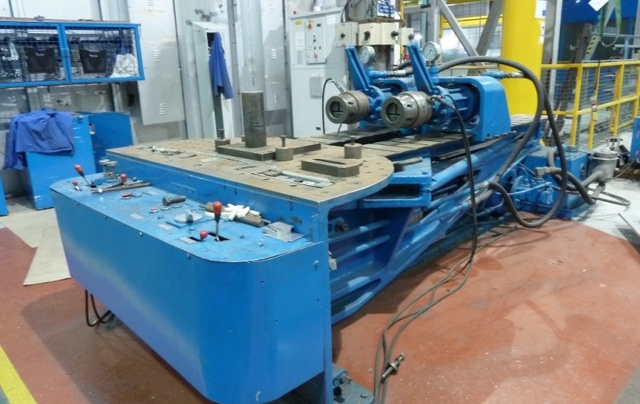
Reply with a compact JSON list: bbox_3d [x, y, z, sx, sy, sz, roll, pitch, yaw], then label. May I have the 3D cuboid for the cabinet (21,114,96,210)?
[{"bbox_3d":[-3.627,-0.576,6.426,0.800,1.200,0.440,-14,18,-41],"label":"cabinet"}]

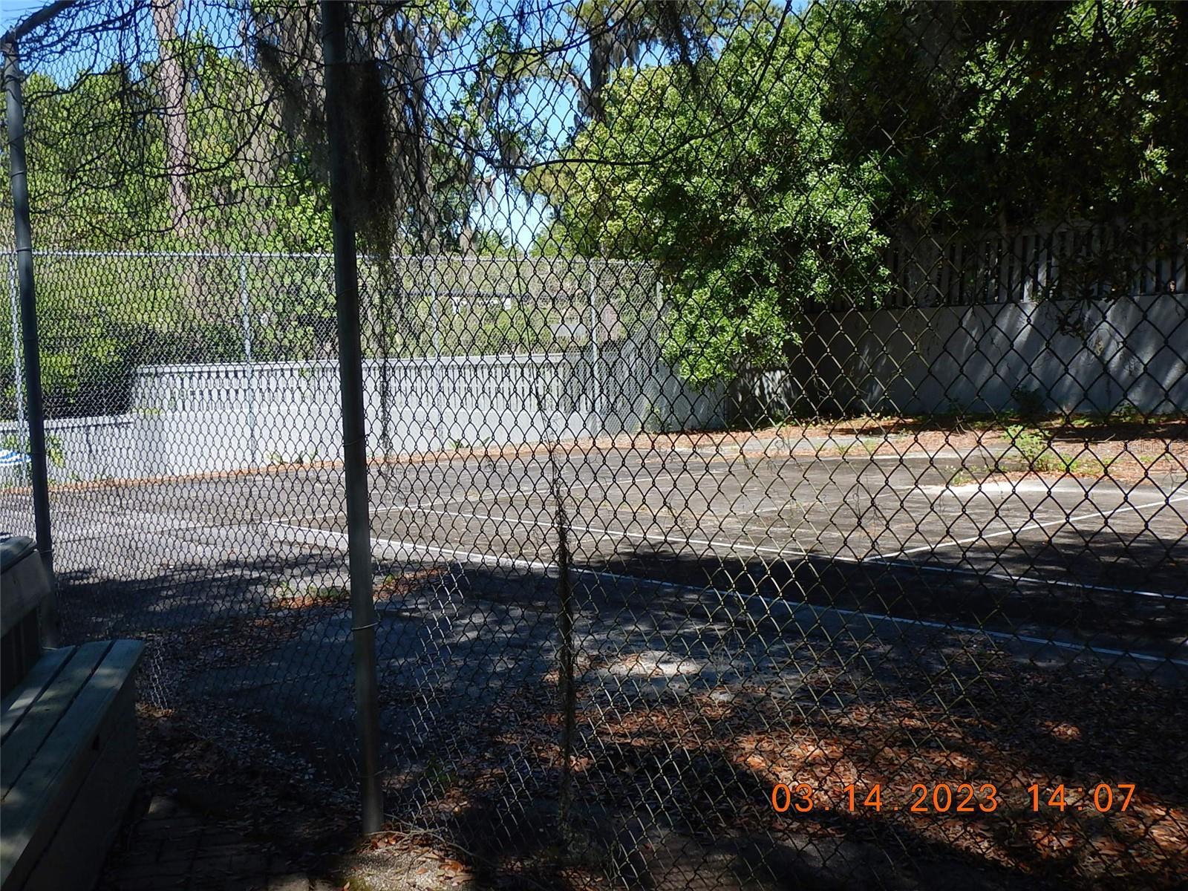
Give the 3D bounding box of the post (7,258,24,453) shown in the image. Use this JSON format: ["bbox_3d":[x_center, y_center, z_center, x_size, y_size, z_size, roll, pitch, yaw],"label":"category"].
[{"bbox_3d":[-7.140,-0.915,17.000,0.063,2.860,0.063,-5,5,-39],"label":"post"}]

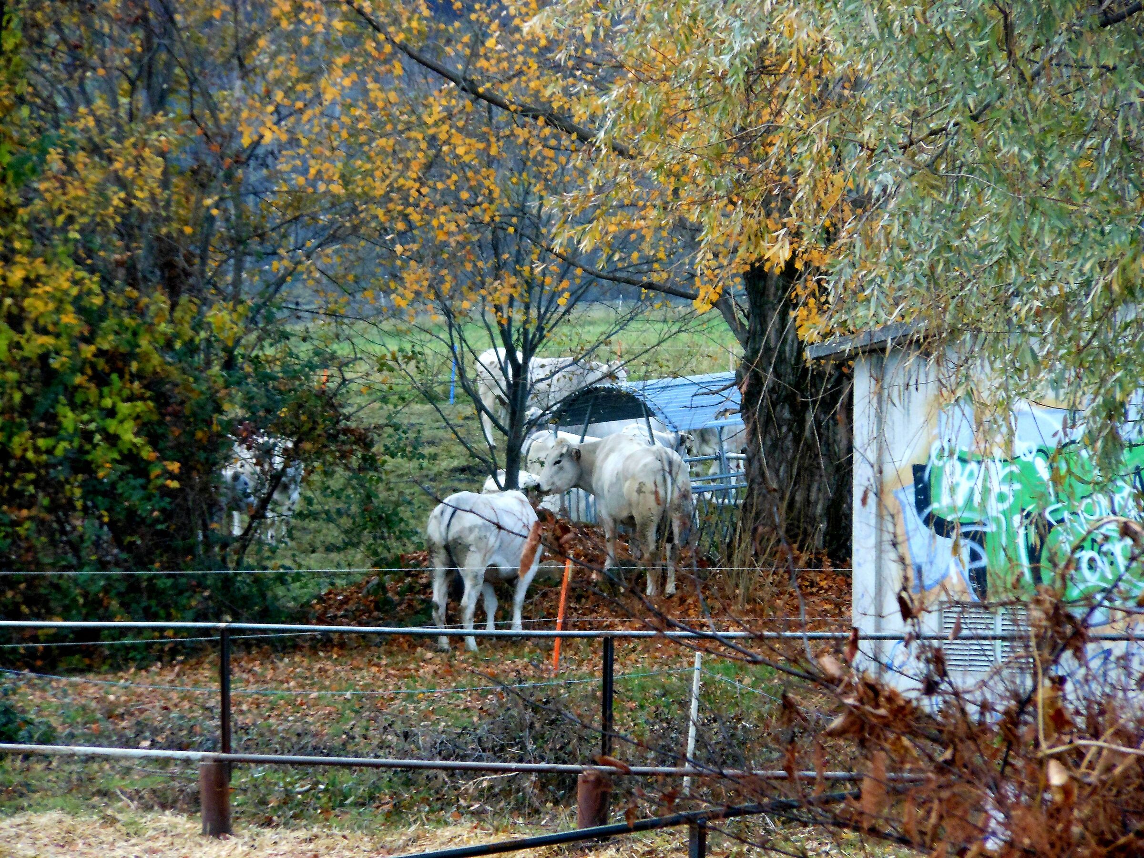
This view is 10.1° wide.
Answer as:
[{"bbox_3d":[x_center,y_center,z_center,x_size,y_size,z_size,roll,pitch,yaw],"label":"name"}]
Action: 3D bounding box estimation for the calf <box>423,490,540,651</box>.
[{"bbox_3d":[-0.702,1.091,52.799,0.600,1.270,1.900,1,3,15],"label":"calf"}]

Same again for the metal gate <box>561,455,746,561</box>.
[{"bbox_3d":[0.986,0.755,62.679,1.350,1.070,3.000,1,3,23],"label":"metal gate"}]

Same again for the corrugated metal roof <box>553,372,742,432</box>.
[{"bbox_3d":[0.980,-0.310,77.000,1.650,0.520,2.200,2,4,29],"label":"corrugated metal roof"}]

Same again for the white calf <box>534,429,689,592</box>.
[{"bbox_3d":[0.411,0.748,59.090,0.750,1.400,1.950,-1,3,-25],"label":"white calf"}]

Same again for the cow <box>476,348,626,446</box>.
[{"bbox_3d":[-0.279,-0.411,86.065,2.050,1.340,0.650,0,3,-10],"label":"cow"}]

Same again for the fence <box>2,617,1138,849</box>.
[{"bbox_3d":[0.003,1.752,38.014,7.000,1.250,0.200,0,3,11],"label":"fence"}]

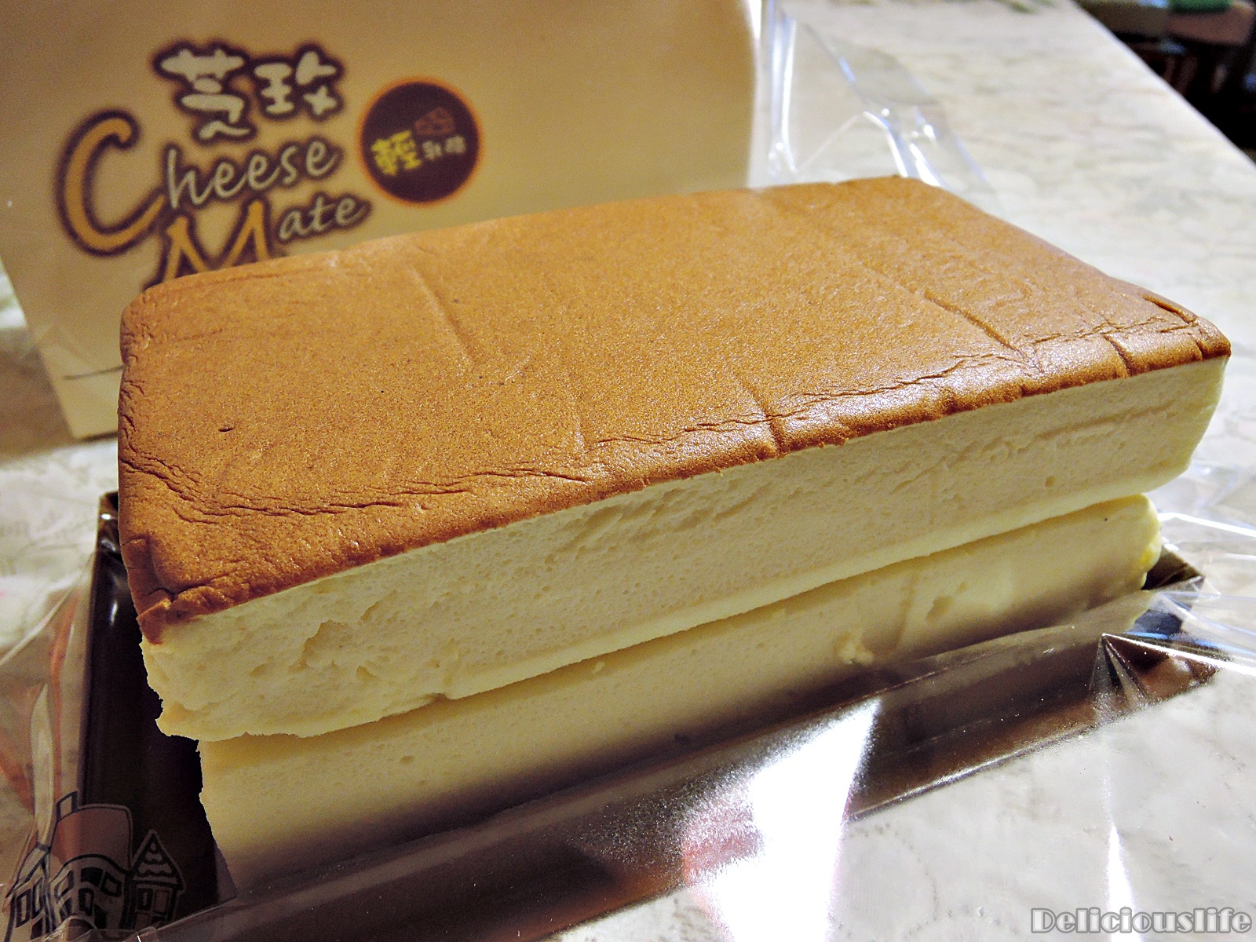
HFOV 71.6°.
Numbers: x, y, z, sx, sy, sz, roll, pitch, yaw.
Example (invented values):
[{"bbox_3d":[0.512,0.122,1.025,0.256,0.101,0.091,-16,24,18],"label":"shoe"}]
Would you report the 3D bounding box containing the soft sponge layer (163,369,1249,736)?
[{"bbox_3d":[0.008,-0.016,0.178,0.184,0.032,0.091,-14,41,-17],"label":"soft sponge layer"}]

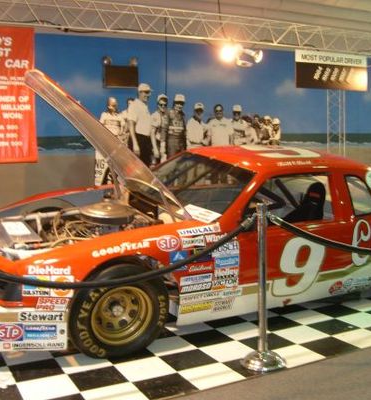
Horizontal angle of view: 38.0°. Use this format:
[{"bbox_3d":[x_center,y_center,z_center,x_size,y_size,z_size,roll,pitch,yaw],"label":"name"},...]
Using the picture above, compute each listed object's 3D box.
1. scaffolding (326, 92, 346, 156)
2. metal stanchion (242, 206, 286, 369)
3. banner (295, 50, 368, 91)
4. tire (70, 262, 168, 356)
[{"bbox_3d":[2.135,-0.681,7.607,0.270,2.600,0.250,-5,5,-29],"label":"scaffolding"},{"bbox_3d":[0.470,0.525,3.322,0.275,1.011,0.275,-2,5,0],"label":"metal stanchion"},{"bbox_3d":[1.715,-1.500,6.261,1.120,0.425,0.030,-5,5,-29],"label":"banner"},{"bbox_3d":[-0.500,0.709,3.629,0.660,0.660,0.280,-5,5,-29],"label":"tire"}]

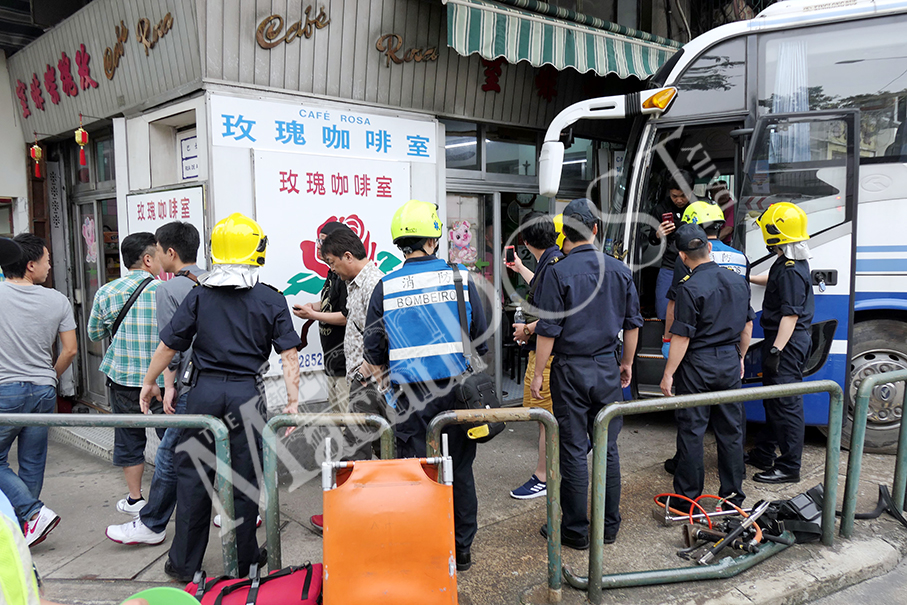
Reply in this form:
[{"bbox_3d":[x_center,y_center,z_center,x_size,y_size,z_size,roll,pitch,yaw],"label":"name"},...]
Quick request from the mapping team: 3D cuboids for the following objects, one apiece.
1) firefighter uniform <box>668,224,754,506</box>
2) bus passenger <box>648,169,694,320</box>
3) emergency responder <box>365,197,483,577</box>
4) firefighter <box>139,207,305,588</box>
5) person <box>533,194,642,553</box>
[{"bbox_3d":[1.521,0.374,3.688,0.540,1.700,0.400,0,5,4],"label":"firefighter uniform"},{"bbox_3d":[1.939,-0.331,5.194,0.520,1.660,0.460,1,6,22],"label":"bus passenger"},{"bbox_3d":[-0.135,0.418,2.929,0.590,1.790,0.450,-1,5,-2],"label":"emergency responder"},{"bbox_3d":[-1.100,0.451,2.916,0.690,1.750,0.440,-2,5,-14],"label":"firefighter"},{"bbox_3d":[0.689,0.385,3.176,0.550,1.790,0.400,-1,5,-8],"label":"person"}]

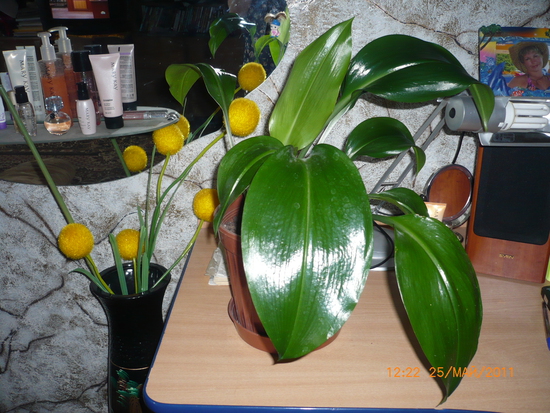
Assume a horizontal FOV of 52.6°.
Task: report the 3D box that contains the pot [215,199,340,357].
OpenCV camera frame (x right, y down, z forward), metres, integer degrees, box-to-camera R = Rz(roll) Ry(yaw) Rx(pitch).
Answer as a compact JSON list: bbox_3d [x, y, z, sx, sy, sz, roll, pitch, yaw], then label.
[{"bbox_3d":[0.022,0.103,0.923,0.231,0.208,0.231,0,25,2],"label":"pot"}]

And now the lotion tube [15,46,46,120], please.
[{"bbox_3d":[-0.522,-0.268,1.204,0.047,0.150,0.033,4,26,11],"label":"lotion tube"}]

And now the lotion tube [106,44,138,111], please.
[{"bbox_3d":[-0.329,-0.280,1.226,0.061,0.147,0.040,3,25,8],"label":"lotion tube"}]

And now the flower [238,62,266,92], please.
[{"bbox_3d":[-0.051,-0.293,1.267,0.065,0.065,0.065,0,25,2],"label":"flower"}]

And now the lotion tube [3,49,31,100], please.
[{"bbox_3d":[-0.523,-0.246,1.158,0.047,0.150,0.033,-4,25,-7],"label":"lotion tube"}]

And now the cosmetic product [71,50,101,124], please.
[{"bbox_3d":[-0.387,-0.242,1.144,0.041,0.150,0.041,0,25,2],"label":"cosmetic product"}]

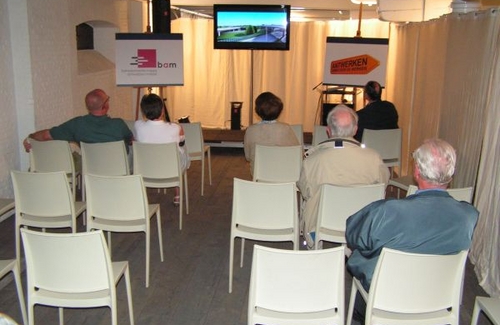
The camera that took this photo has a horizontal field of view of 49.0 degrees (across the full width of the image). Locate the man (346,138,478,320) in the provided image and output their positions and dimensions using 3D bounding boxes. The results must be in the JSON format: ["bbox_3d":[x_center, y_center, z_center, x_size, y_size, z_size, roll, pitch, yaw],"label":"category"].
[{"bbox_3d":[0.769,0.468,2.969,0.640,1.290,0.820,-1,13,-9],"label":"man"}]

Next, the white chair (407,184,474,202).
[{"bbox_3d":[1.247,0.504,3.861,0.445,0.820,0.495,2,12,5],"label":"white chair"}]

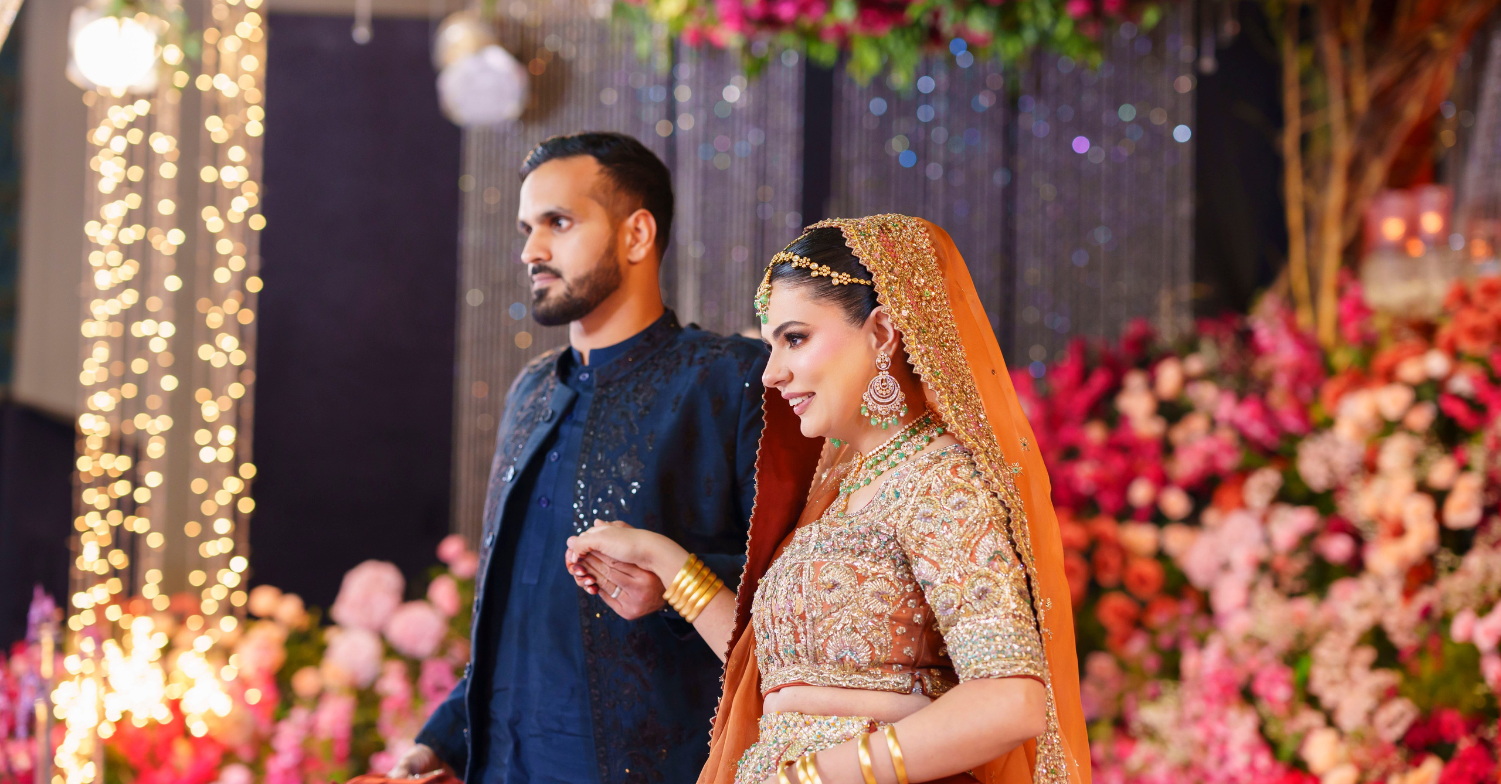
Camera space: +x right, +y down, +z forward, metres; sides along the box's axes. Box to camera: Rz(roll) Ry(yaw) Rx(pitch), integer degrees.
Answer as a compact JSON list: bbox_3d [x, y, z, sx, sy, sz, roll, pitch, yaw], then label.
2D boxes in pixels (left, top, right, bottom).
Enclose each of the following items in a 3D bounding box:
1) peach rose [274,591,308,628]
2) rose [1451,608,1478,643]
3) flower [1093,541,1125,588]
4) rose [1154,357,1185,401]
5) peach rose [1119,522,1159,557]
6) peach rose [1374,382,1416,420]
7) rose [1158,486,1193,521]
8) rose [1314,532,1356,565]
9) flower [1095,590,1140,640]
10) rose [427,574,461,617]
[{"bbox_3d":[-0.747,0.355,5.750,0.055,0.059,0.050,2,-7,-10],"label":"peach rose"},{"bbox_3d":[1.108,0.362,5.500,0.044,0.051,0.042,-1,-7,17],"label":"rose"},{"bbox_3d":[0.628,0.302,6.200,0.055,0.082,0.055,1,-5,0],"label":"flower"},{"bbox_3d":[0.722,-0.022,6.100,0.051,0.073,0.054,0,-3,18],"label":"rose"},{"bbox_3d":[0.637,0.240,5.800,0.065,0.054,0.052,-1,-7,12],"label":"peach rose"},{"bbox_3d":[1.046,0.016,5.750,0.063,0.059,0.055,0,-3,16],"label":"peach rose"},{"bbox_3d":[0.697,0.183,5.800,0.058,0.056,0.050,-1,-7,12],"label":"rose"},{"bbox_3d":[0.965,0.258,5.850,0.068,0.052,0.053,0,-3,20],"label":"rose"},{"bbox_3d":[0.596,0.362,5.750,0.072,0.077,0.066,-1,-7,12],"label":"flower"},{"bbox_3d":[-0.554,0.369,6.420,0.062,0.079,0.062,1,-5,0],"label":"rose"}]

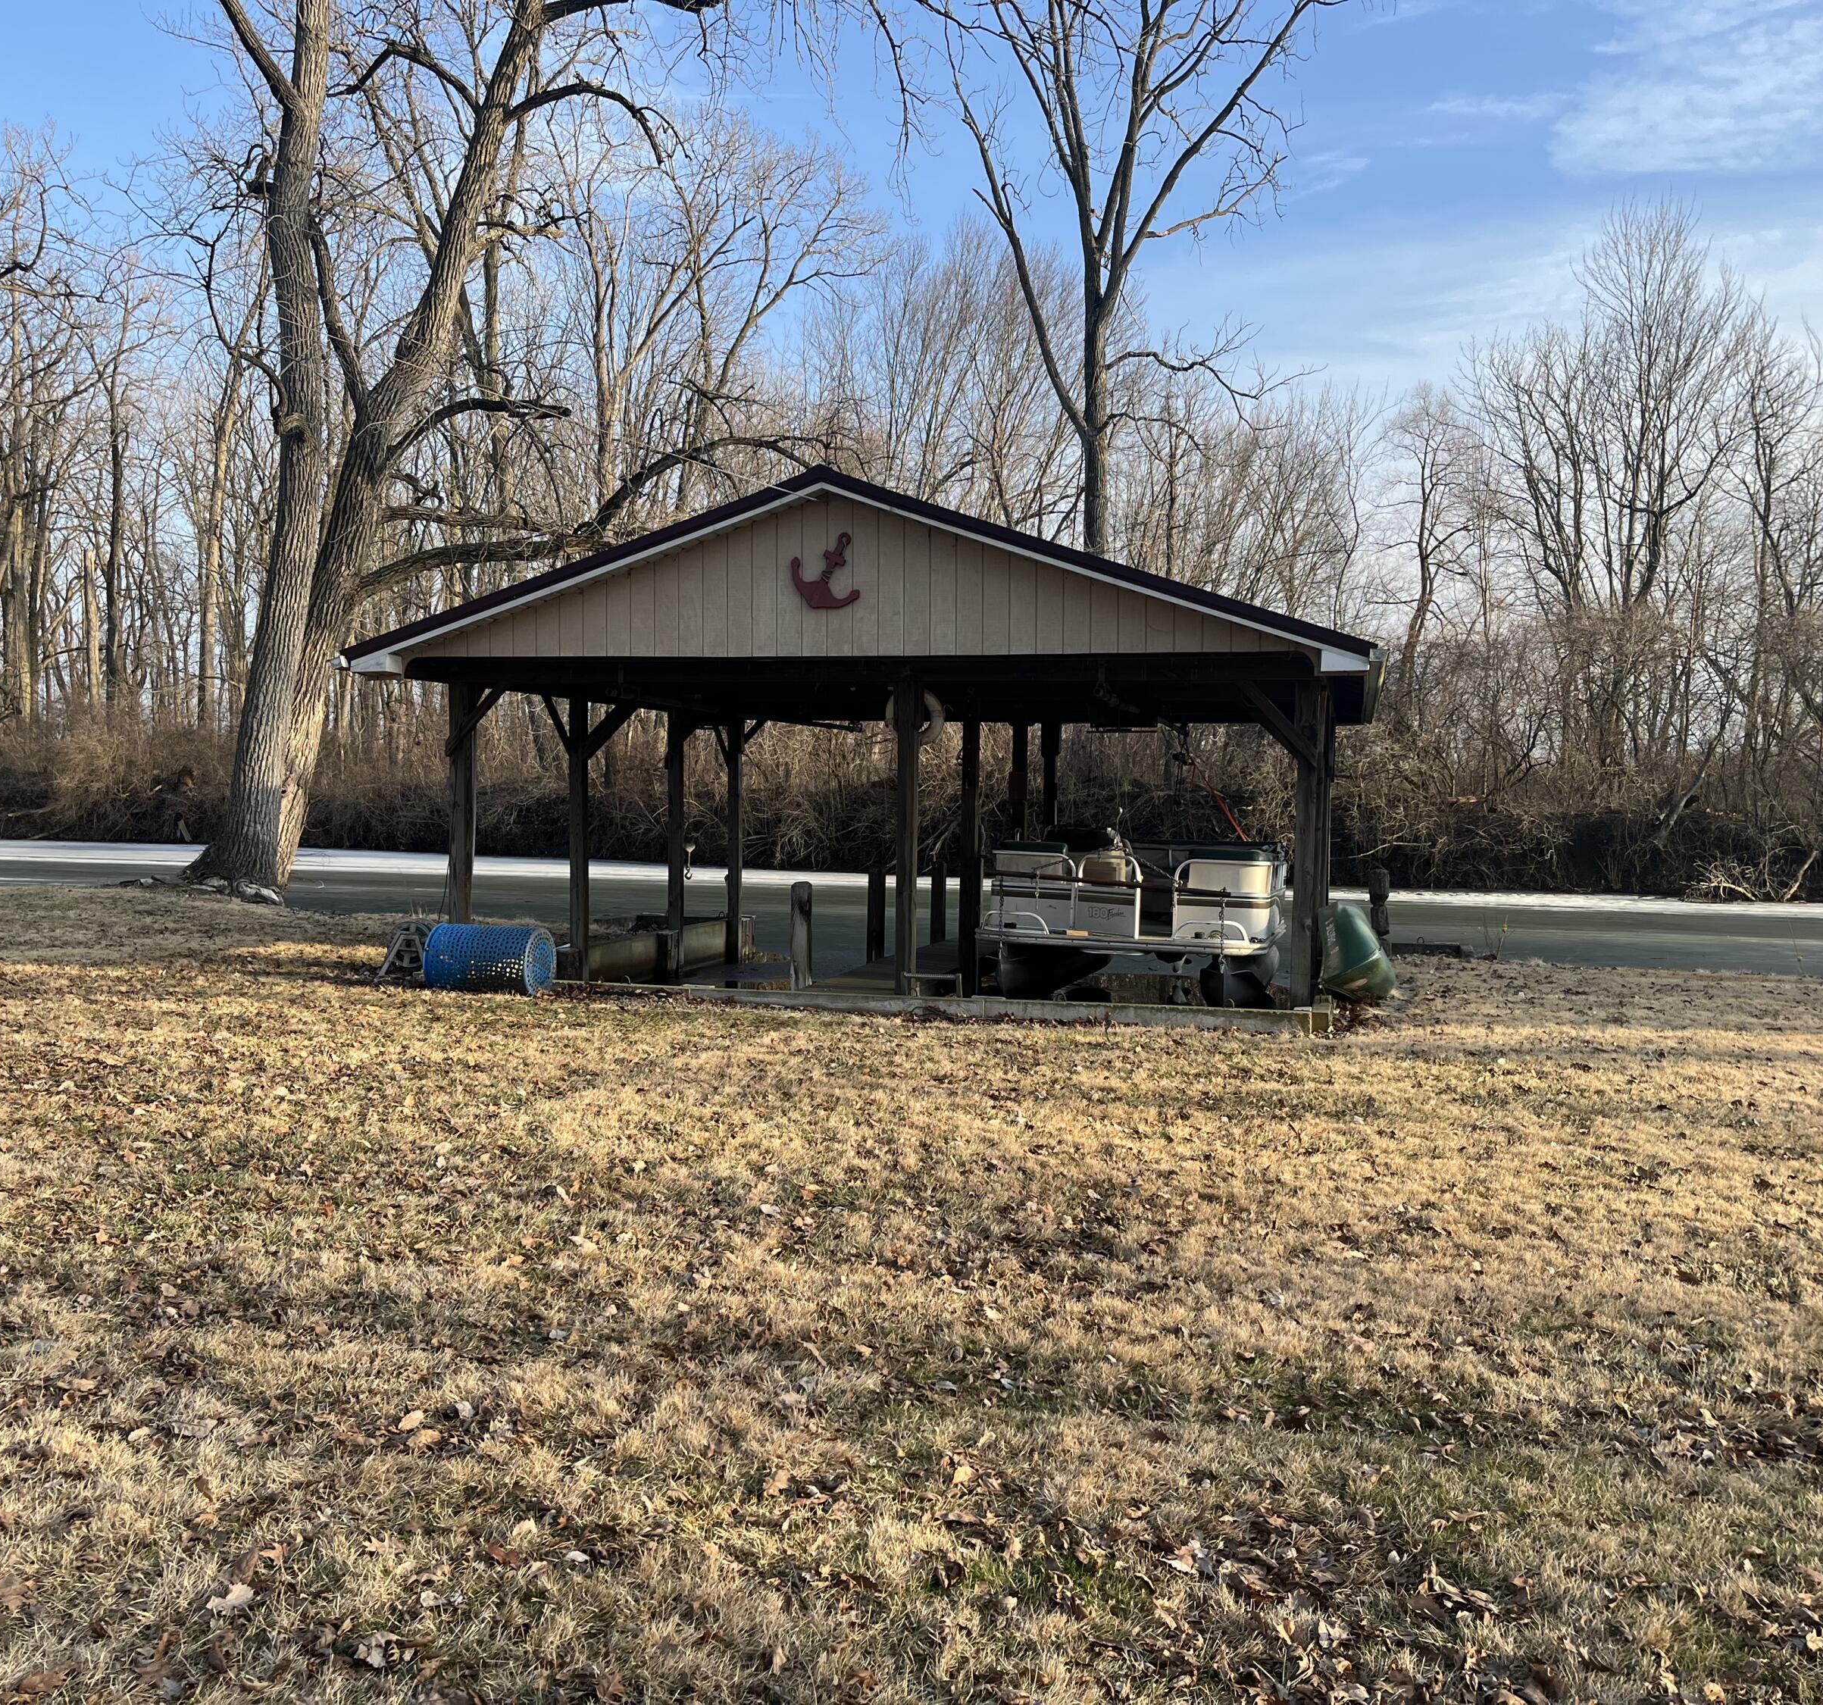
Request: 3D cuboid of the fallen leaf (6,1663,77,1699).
[{"bbox_3d":[-1.477,1.411,2.913,0.110,0.030,0.060,-1,3,-40],"label":"fallen leaf"}]

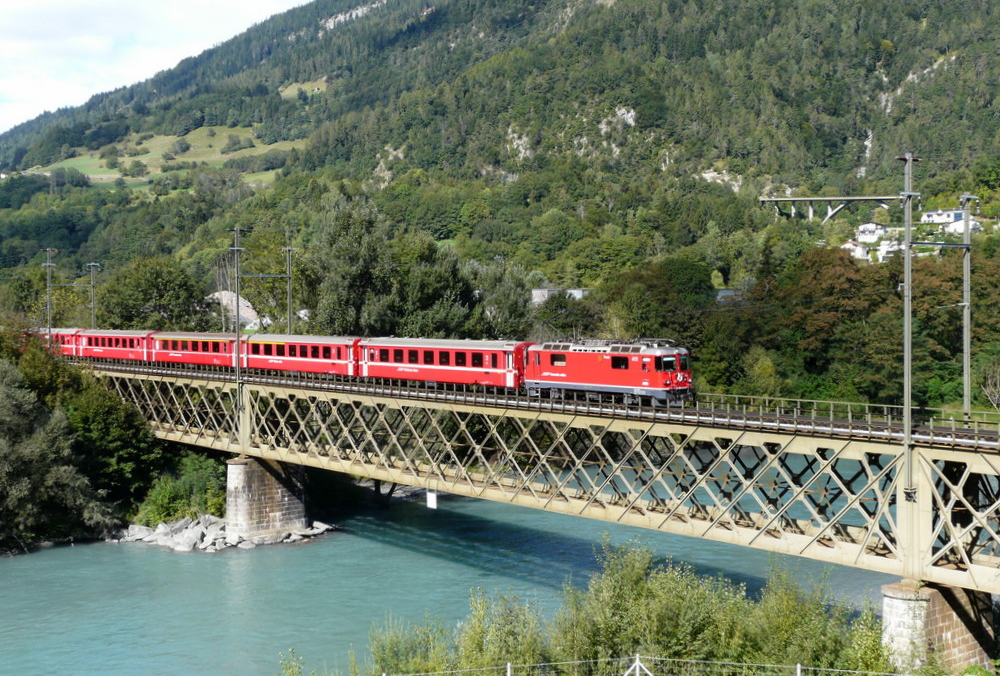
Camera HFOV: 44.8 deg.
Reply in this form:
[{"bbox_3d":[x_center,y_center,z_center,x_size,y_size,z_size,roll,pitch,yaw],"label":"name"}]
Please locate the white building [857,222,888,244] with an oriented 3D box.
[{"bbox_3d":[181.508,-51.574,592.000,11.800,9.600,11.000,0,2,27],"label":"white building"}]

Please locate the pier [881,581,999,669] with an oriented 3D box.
[{"bbox_3d":[20.447,13.373,56.367,7.800,4.700,2.700,-2,2,-40],"label":"pier"}]

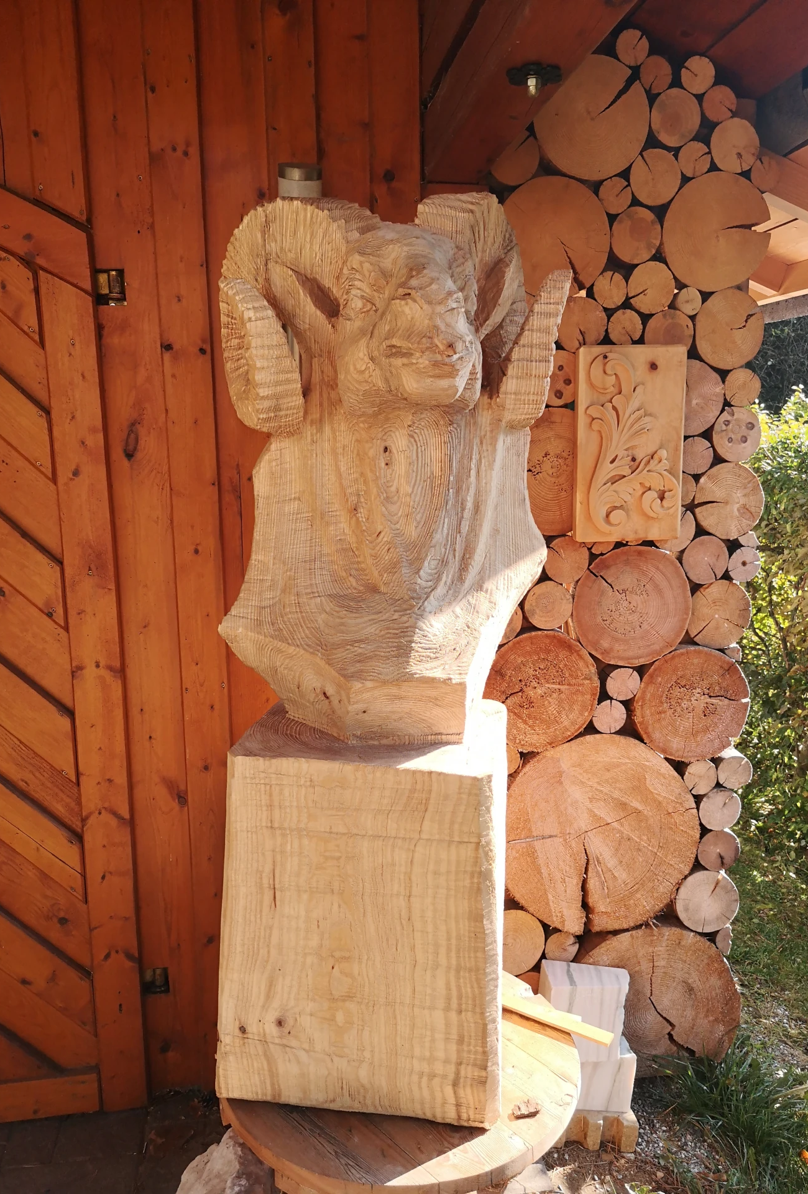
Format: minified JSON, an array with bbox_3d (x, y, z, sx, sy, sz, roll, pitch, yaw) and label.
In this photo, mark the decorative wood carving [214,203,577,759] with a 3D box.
[{"bbox_3d":[-0.033,-0.177,1.418,0.510,0.801,0.398,-3,10,-15],"label":"decorative wood carving"}]

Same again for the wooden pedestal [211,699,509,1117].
[{"bbox_3d":[-0.058,0.492,1.541,0.433,0.554,0.326,1,10,9],"label":"wooden pedestal"}]

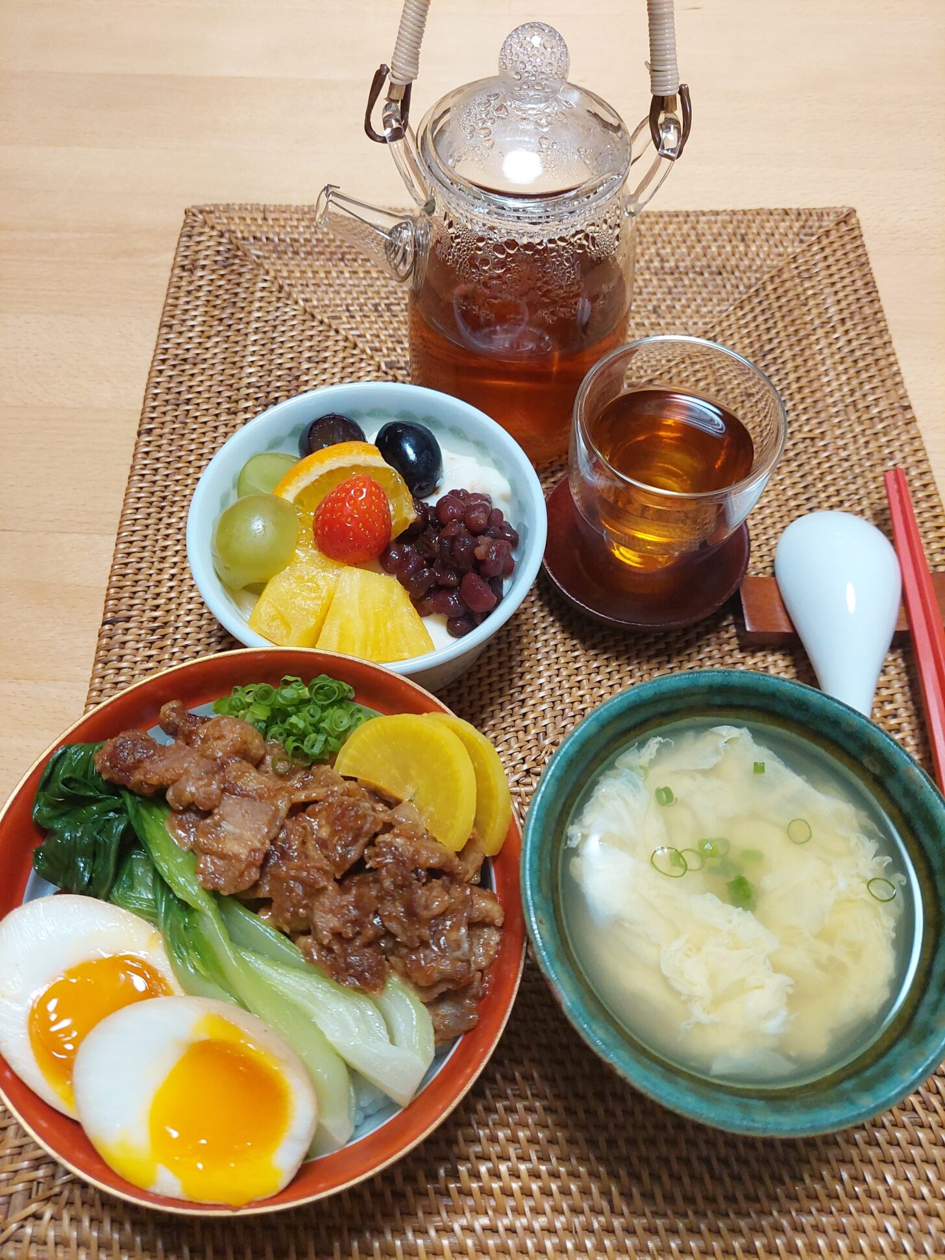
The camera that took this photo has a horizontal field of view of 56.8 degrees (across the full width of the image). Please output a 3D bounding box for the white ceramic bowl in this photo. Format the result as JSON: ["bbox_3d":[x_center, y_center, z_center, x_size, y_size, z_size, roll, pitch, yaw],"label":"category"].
[{"bbox_3d":[-0.036,-0.025,0.327,0.123,0.059,0.123,0,62,0],"label":"white ceramic bowl"}]

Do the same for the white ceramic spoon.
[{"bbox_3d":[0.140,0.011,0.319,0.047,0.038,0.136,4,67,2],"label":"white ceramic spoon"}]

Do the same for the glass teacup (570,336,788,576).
[{"bbox_3d":[0.068,-0.053,0.318,0.069,0.076,0.069,0,62,0],"label":"glass teacup"}]

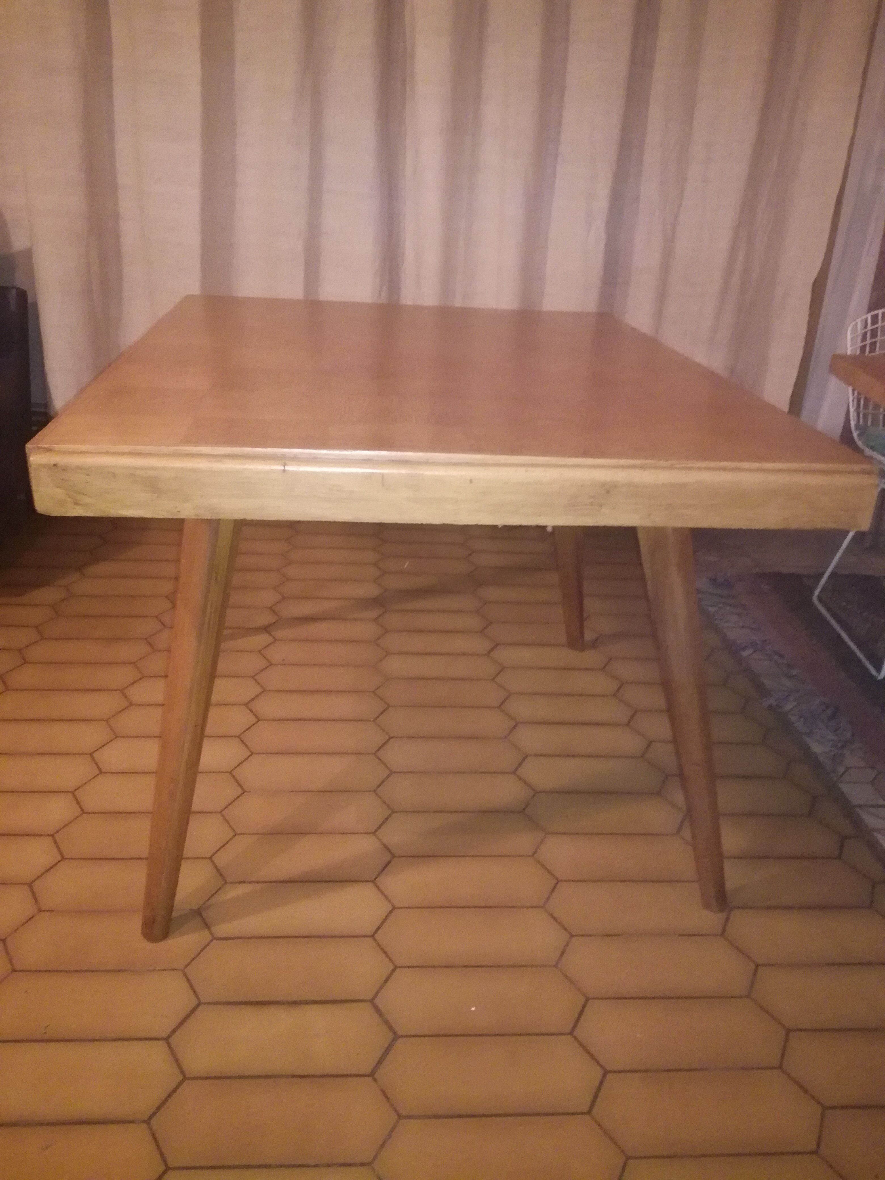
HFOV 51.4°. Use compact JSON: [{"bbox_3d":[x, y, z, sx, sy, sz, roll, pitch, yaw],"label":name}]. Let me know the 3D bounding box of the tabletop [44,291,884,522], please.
[{"bbox_3d":[-0.023,-0.335,1.454,0.890,0.074,1.082,0,25,-7],"label":"tabletop"}]

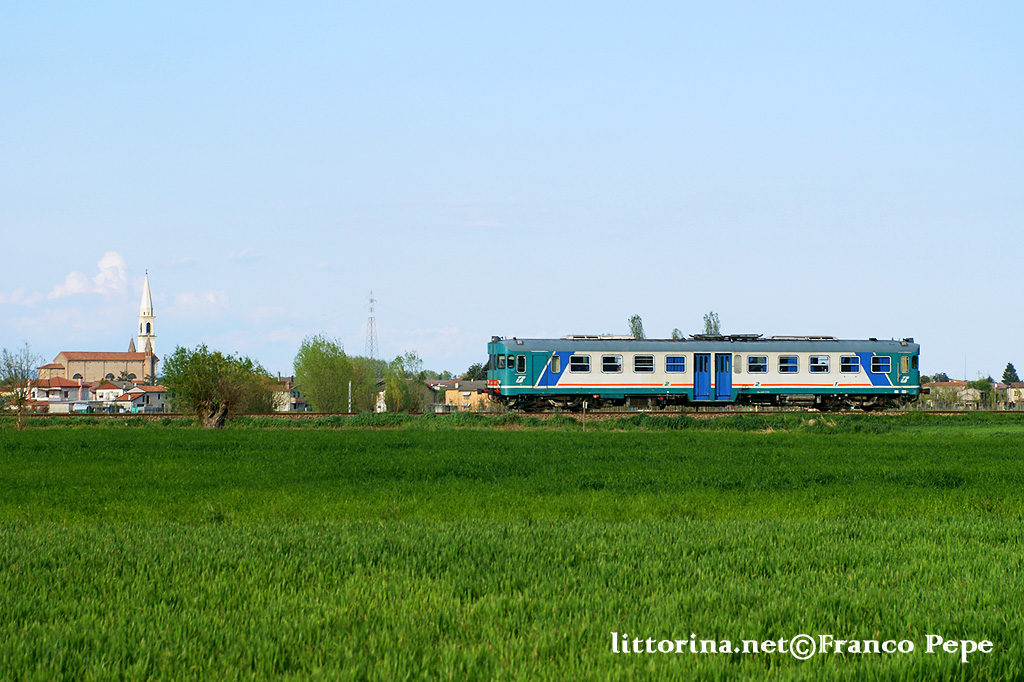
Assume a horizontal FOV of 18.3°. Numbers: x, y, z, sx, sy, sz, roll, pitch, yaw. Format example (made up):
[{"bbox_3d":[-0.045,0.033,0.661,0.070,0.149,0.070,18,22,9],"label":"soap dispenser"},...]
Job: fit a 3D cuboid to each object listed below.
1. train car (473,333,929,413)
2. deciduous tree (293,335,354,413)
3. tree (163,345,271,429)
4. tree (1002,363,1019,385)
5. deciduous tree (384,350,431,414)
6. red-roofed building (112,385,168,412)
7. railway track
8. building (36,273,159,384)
[{"bbox_3d":[9.754,1.672,158.939,23.500,3.850,2.900,0,-1,-18],"label":"train car"},{"bbox_3d":[-14.502,2.963,245.000,4.800,6.926,4.600,0,-1,0],"label":"deciduous tree"},{"bbox_3d":[-13.483,2.107,145.800,5.100,3.848,4.900,0,-1,0],"label":"tree"},{"bbox_3d":[138.027,12.647,880.000,5.800,13.411,5.800,0,-1,0],"label":"tree"},{"bbox_3d":[-8.040,3.572,245.000,3.600,5.683,3.500,0,-1,0],"label":"deciduous tree"},{"bbox_3d":[-99.157,15.476,850.000,12.500,7.465,9.500,0,-1,-24],"label":"red-roofed building"},{"bbox_3d":[1.630,3.758,156.224,51.576,0.450,2.400,0,-1,-18],"label":"railway track"},{"bbox_3d":[-138.933,0.319,1070.000,38.500,47.004,19.000,0,-1,-24],"label":"building"}]

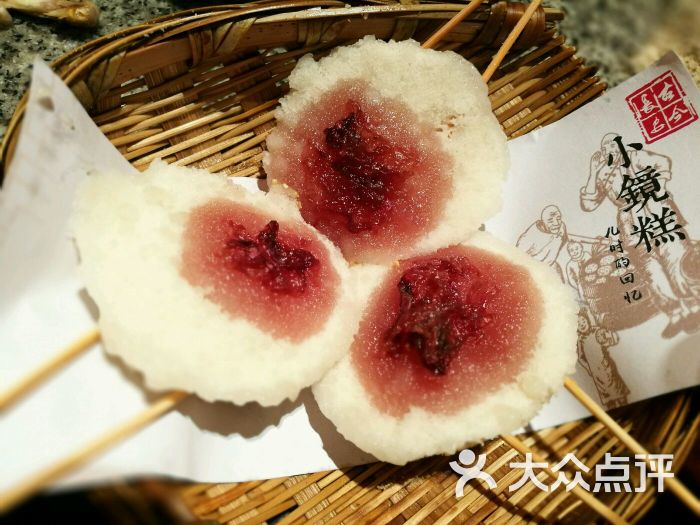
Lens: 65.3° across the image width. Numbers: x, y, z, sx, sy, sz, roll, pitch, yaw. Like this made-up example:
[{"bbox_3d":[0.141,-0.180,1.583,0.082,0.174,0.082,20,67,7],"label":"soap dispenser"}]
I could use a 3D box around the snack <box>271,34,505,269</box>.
[{"bbox_3d":[0.012,-0.037,0.178,0.077,0.020,0.077,3,66,-1],"label":"snack"}]

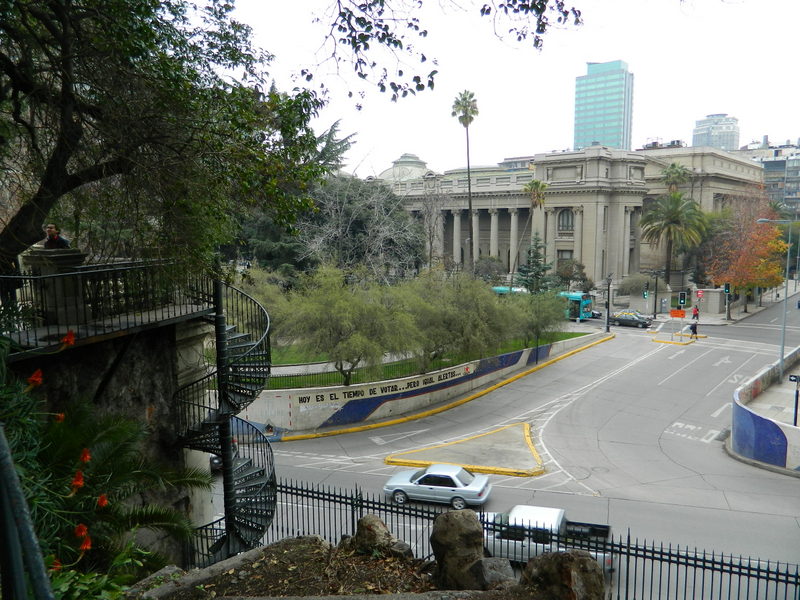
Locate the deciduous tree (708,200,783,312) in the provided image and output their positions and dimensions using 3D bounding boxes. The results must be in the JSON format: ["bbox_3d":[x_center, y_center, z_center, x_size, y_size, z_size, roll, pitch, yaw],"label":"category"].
[{"bbox_3d":[43.423,-5.366,72.562,8.200,14.000,8.200,6,9,43],"label":"deciduous tree"}]

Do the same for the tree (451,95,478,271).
[{"bbox_3d":[8.645,-12.688,76.265,3.600,28.882,3.600,-1,7,0],"label":"tree"}]

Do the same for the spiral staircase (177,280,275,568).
[{"bbox_3d":[-3.646,2.843,12.073,1.880,6.563,1.880,-1,7,0],"label":"spiral staircase"}]

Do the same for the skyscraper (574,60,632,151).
[{"bbox_3d":[114.106,-77.653,325.307,26.640,101.500,15.810,5,8,38],"label":"skyscraper"}]

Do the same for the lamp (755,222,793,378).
[{"bbox_3d":[25.310,0.073,39.581,2.050,11.100,0.350,6,9,43],"label":"lamp"}]

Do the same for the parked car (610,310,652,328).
[{"bbox_3d":[26.165,2.299,65.408,4.400,1.420,1.700,4,9,36],"label":"parked car"}]

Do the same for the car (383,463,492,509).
[{"bbox_3d":[1.576,7.653,24.155,4.300,1.385,1.670,1,7,13],"label":"car"}]

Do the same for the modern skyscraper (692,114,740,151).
[{"bbox_3d":[228.002,-85.208,425.495,32.920,91.390,20.000,-4,7,-27],"label":"modern skyscraper"}]

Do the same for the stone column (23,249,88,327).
[{"bbox_3d":[-6.279,-0.245,10.427,0.930,1.330,0.930,-7,9,-42],"label":"stone column"}]

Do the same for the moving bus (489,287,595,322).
[{"bbox_3d":[17.203,0.445,71.444,12.100,3.200,2.550,5,9,42],"label":"moving bus"}]

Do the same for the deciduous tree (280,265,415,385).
[{"bbox_3d":[-3.649,1.789,39.280,8.800,8.100,8.300,-3,7,-21],"label":"deciduous tree"}]

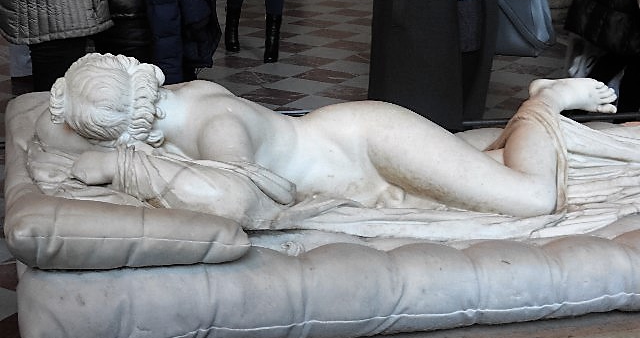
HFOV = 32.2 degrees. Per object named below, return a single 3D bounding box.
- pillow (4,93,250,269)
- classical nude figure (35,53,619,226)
[{"bbox_3d":[-0.461,-0.003,2.470,0.450,0.137,0.875,-3,18,-16],"label":"pillow"},{"bbox_3d":[0.092,-0.109,2.594,1.500,0.305,0.640,-3,18,-16],"label":"classical nude figure"}]

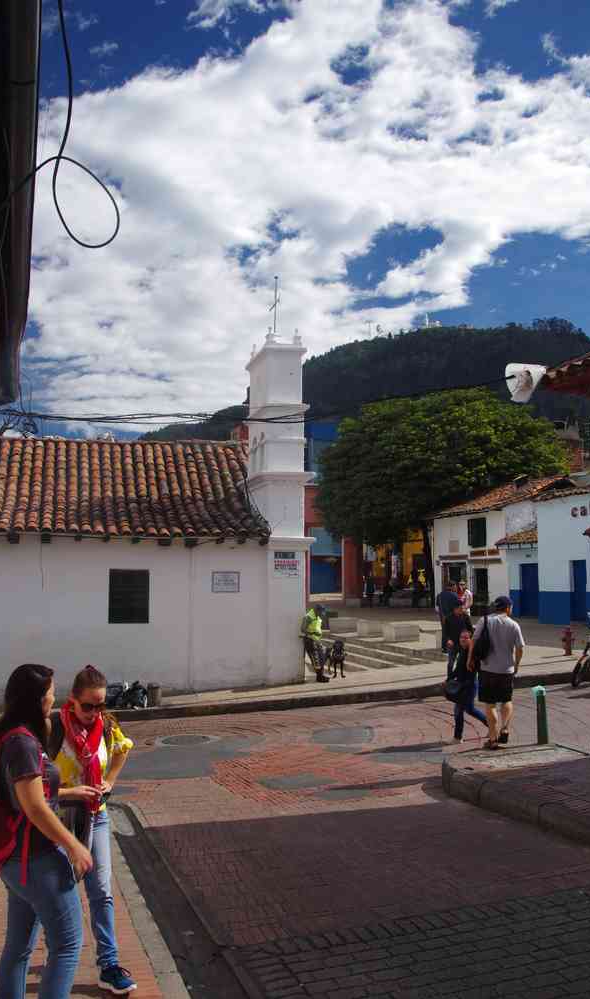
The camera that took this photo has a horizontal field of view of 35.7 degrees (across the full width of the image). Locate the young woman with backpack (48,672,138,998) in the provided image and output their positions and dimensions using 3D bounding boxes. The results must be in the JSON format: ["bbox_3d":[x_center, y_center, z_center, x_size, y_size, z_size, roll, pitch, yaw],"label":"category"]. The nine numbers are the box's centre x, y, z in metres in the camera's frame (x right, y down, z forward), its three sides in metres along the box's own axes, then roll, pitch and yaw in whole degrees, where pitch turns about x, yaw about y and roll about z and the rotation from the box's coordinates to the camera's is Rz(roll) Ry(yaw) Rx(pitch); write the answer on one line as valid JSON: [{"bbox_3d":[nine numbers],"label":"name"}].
[{"bbox_3d":[-1.028,1.616,4.704,0.500,1.610,0.440,2,-5,-19],"label":"young woman with backpack"}]

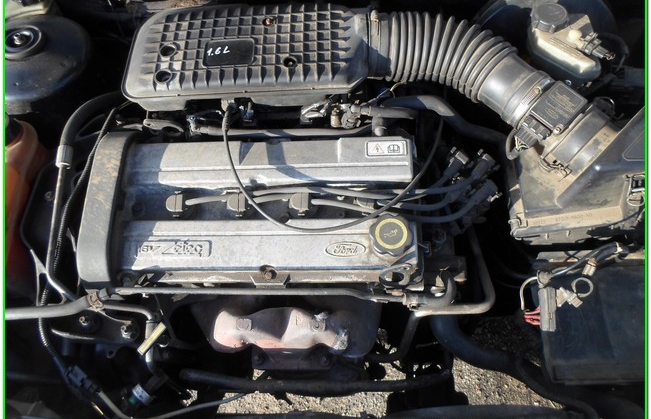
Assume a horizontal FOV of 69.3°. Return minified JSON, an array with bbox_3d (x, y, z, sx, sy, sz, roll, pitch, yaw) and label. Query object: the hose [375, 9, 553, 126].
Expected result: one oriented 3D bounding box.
[{"bbox_3d":[0.207,-0.230,0.757,0.280,0.095,0.128,23,69,9],"label":"hose"}]

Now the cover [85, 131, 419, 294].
[{"bbox_3d":[-0.105,0.003,0.719,0.467,0.085,0.232,0,67,0],"label":"cover"}]

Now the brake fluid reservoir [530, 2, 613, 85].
[{"bbox_3d":[0.393,-0.266,0.770,0.120,0.080,0.078,23,69,9],"label":"brake fluid reservoir"}]

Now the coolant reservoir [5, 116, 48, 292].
[{"bbox_3d":[-0.545,-0.005,0.760,0.140,0.165,0.230,0,67,0],"label":"coolant reservoir"}]

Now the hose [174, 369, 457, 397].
[{"bbox_3d":[-0.020,0.299,0.818,0.460,0.028,0.040,0,67,0],"label":"hose"}]

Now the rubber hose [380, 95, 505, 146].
[{"bbox_3d":[0.192,-0.148,0.781,0.210,0.030,0.045,16,68,6],"label":"rubber hose"}]

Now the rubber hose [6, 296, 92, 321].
[{"bbox_3d":[-0.392,0.139,0.662,0.140,0.022,0.028,-4,68,-2],"label":"rubber hose"}]

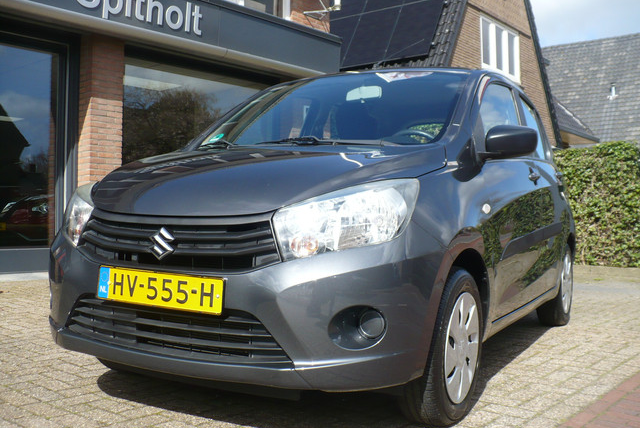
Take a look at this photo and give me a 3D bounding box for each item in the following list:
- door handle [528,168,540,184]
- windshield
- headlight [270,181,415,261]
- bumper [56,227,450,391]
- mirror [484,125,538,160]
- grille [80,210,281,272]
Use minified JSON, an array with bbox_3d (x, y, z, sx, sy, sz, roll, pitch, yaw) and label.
[{"bbox_3d":[1.111,-0.194,3.520,0.050,0.065,0.180,2,1,28],"label":"door handle"},{"bbox_3d":[0.050,-0.487,3.159,1.240,0.120,0.860,2,33,28],"label":"windshield"},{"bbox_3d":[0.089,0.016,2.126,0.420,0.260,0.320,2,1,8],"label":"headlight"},{"bbox_3d":[-0.403,0.266,2.362,1.560,0.510,0.480,2,1,28],"label":"bumper"},{"bbox_3d":[0.797,-0.303,2.871,0.210,0.140,0.140,2,1,28],"label":"mirror"},{"bbox_3d":[-0.479,0.086,2.208,0.840,0.195,0.120,2,1,28],"label":"grille"}]

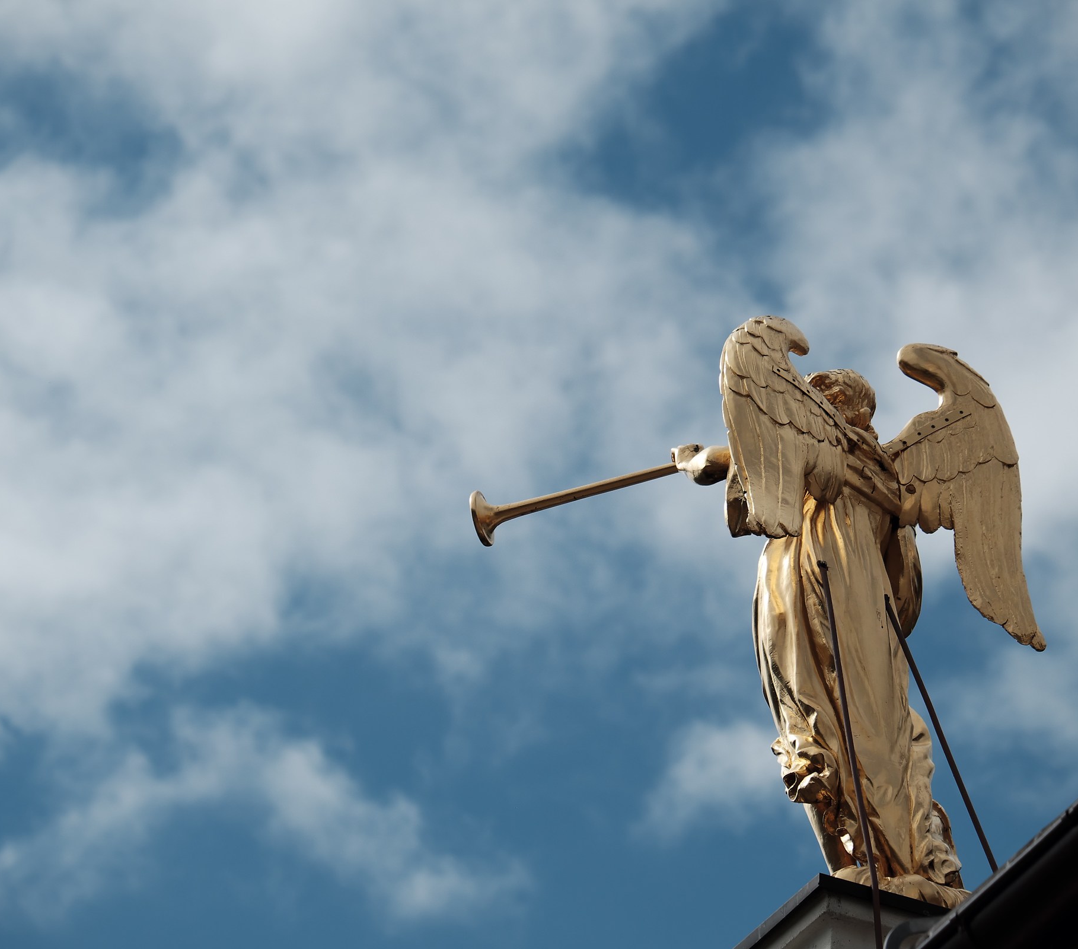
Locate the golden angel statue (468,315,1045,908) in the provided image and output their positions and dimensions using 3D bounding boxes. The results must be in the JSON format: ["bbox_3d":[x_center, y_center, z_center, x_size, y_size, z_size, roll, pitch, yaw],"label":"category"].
[{"bbox_3d":[0.552,0.496,29.200,1.030,1.680,1.150,18,-34,-29],"label":"golden angel statue"}]

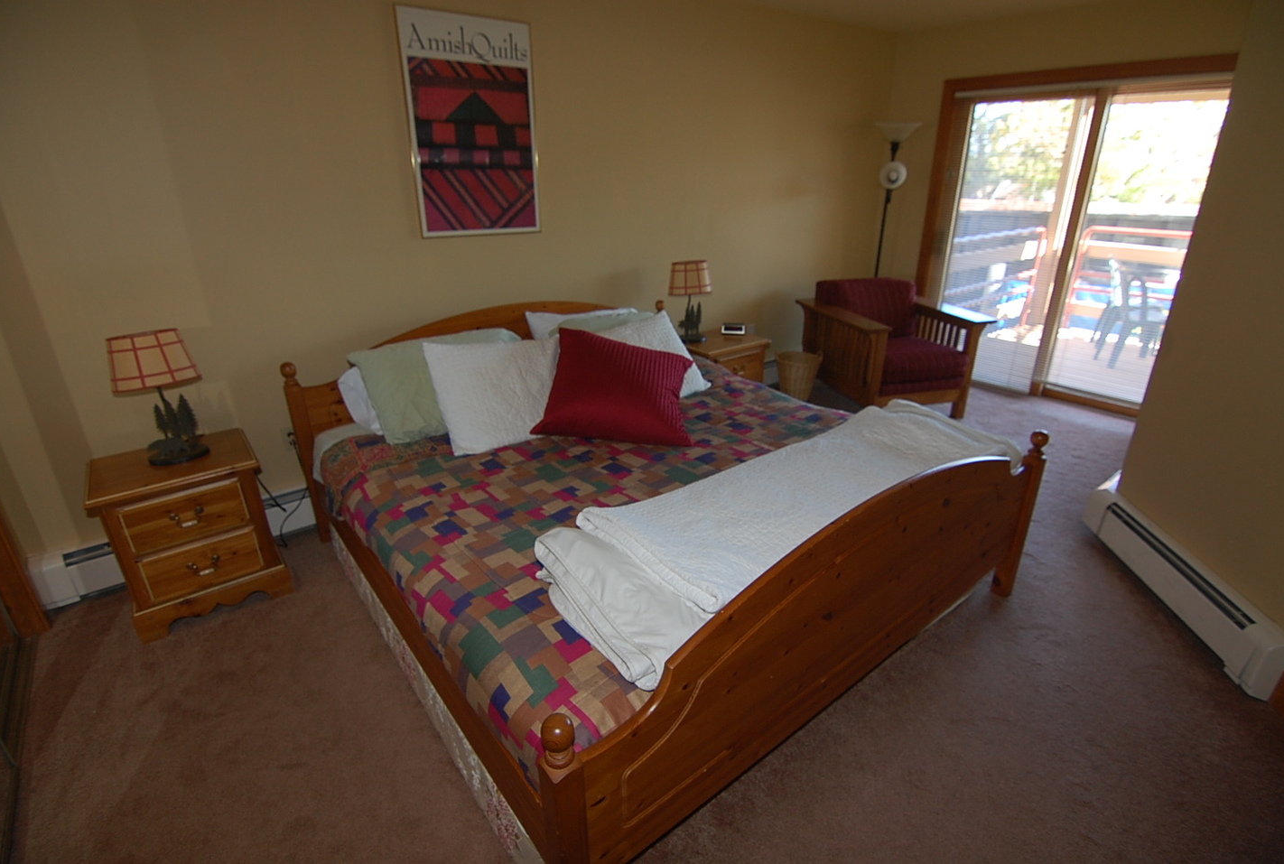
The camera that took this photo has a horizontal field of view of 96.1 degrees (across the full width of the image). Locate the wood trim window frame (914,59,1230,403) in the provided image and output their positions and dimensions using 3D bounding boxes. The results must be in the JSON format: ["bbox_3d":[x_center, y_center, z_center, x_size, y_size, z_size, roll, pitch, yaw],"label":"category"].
[{"bbox_3d":[2.799,-1.234,3.848,0.100,2.050,1.870,-18,27,-36],"label":"wood trim window frame"}]

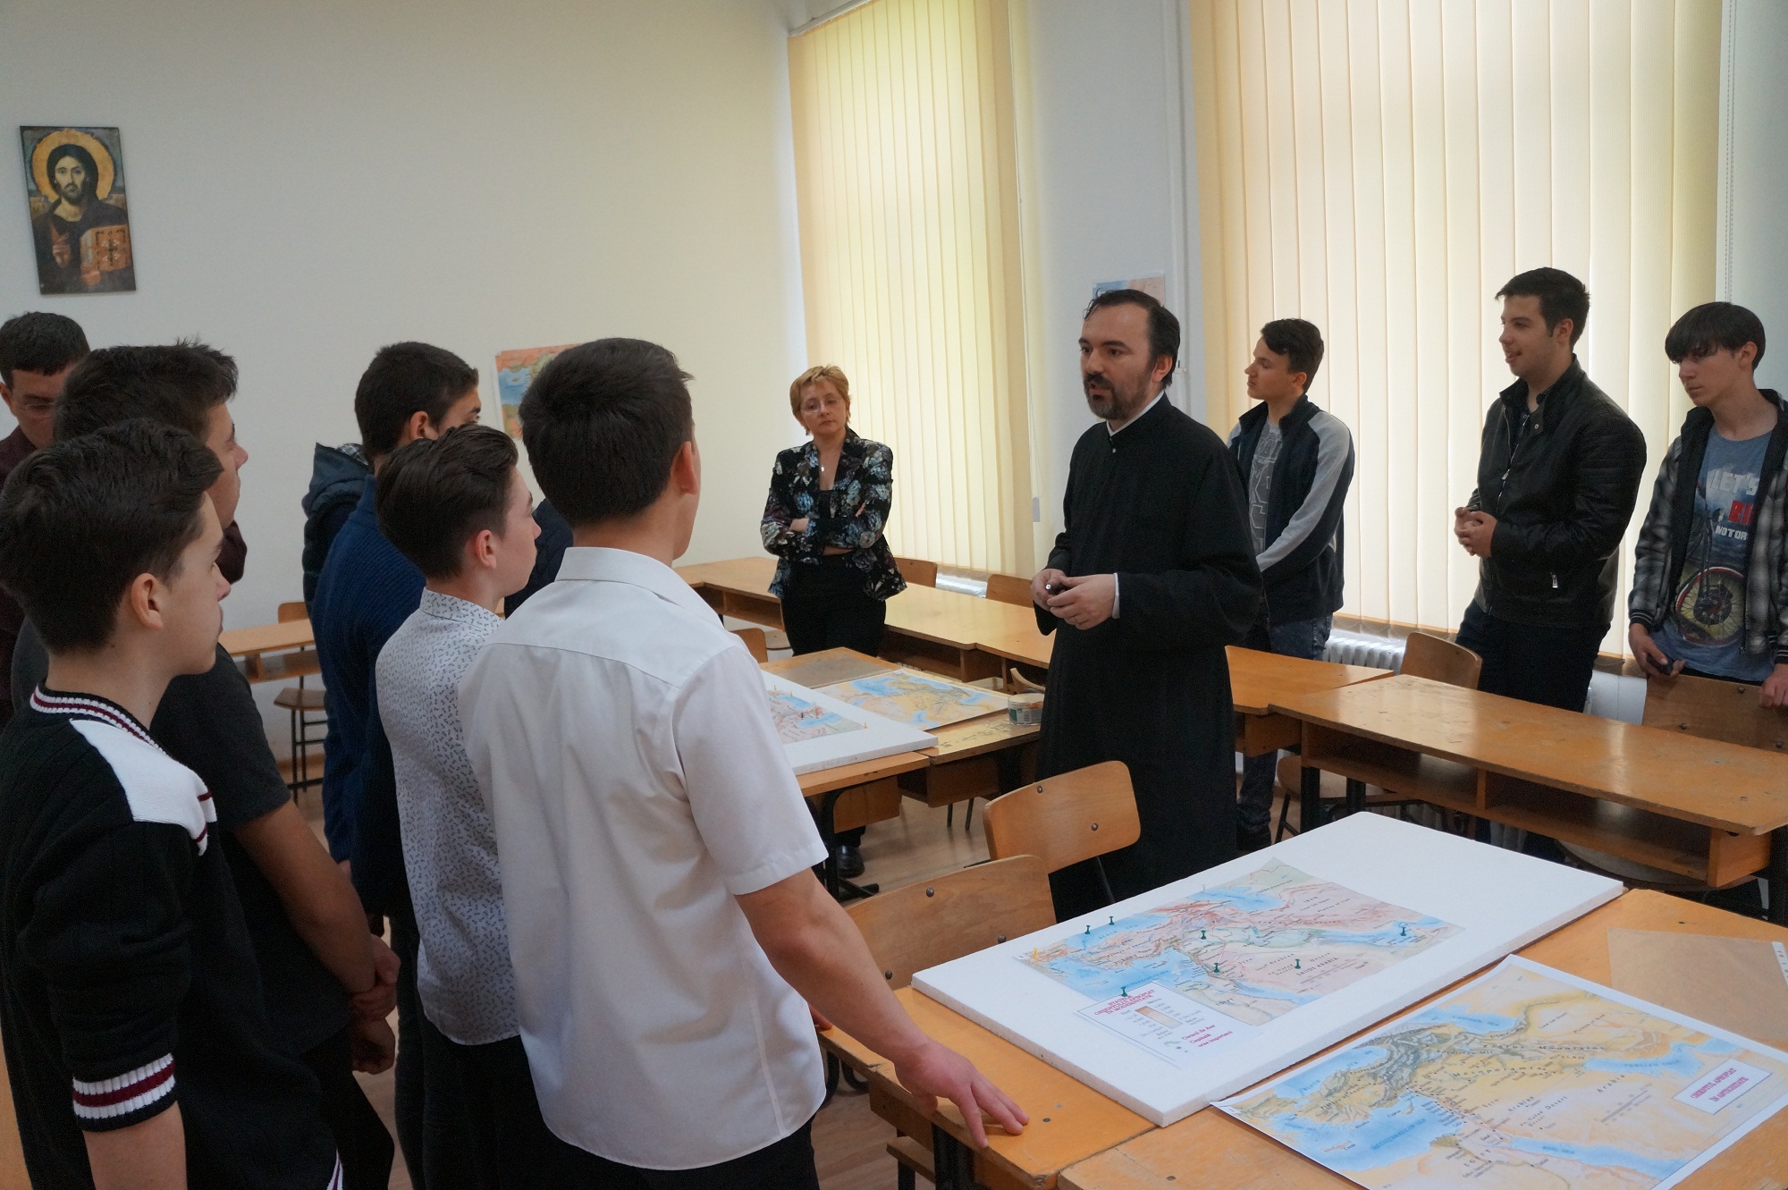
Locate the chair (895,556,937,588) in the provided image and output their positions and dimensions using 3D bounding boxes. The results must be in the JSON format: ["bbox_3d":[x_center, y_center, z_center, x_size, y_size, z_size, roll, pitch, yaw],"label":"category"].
[{"bbox_3d":[-0.048,0.252,6.017,0.460,0.785,0.420,-9,11,-32],"label":"chair"}]

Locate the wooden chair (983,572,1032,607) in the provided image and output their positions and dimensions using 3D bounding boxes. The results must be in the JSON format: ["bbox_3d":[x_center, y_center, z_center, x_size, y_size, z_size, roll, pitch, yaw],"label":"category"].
[{"bbox_3d":[0.346,0.340,5.654,0.480,0.800,0.400,-8,9,-31],"label":"wooden chair"}]

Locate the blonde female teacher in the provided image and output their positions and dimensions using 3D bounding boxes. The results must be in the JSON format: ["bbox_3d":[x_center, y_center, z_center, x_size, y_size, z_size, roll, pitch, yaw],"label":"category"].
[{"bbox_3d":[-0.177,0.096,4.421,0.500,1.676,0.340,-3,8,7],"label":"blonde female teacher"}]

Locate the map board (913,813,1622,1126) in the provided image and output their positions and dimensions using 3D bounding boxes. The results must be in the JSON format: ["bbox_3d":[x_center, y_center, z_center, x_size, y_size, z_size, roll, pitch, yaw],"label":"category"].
[{"bbox_3d":[0.577,0.500,1.966,1.000,0.022,0.500,-10,11,-33],"label":"map board"}]

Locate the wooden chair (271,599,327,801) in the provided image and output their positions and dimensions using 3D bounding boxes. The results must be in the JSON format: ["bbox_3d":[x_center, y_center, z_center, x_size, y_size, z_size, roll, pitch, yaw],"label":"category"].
[{"bbox_3d":[-2.603,0.467,6.075,0.400,0.820,0.480,-8,9,-29],"label":"wooden chair"}]

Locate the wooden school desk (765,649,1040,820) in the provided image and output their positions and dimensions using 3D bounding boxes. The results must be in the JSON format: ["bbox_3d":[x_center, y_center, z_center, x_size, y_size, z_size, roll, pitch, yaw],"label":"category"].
[{"bbox_3d":[-0.013,0.643,3.741,0.510,0.750,1.240,-9,11,-32],"label":"wooden school desk"}]

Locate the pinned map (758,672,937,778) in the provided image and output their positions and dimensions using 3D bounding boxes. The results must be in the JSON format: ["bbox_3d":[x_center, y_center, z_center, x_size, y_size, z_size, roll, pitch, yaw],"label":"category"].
[{"bbox_3d":[-0.363,0.321,3.421,0.500,0.022,1.000,-9,11,-28],"label":"pinned map"}]

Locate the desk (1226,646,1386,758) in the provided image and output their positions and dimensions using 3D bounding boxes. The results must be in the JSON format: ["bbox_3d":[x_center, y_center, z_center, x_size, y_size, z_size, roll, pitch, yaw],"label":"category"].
[{"bbox_3d":[0.822,0.550,3.988,0.500,0.750,1.220,-9,11,-31],"label":"desk"}]

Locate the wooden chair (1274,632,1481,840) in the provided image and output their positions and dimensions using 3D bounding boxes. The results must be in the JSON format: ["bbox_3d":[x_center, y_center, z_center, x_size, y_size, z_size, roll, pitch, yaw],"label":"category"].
[{"bbox_3d":[1.342,0.540,3.727,0.460,0.785,0.410,-5,10,-11],"label":"wooden chair"}]

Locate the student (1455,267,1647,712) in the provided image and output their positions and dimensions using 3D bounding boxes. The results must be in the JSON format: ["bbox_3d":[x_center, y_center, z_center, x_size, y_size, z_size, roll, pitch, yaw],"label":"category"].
[{"bbox_3d":[1.672,0.066,3.416,0.400,1.759,0.500,-7,8,-22],"label":"student"}]

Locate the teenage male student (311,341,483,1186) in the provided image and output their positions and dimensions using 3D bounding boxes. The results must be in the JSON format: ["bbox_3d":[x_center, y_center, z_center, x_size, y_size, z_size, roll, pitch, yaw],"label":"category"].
[{"bbox_3d":[-0.831,0.385,2.512,0.340,1.693,0.480,-8,9,-29],"label":"teenage male student"}]

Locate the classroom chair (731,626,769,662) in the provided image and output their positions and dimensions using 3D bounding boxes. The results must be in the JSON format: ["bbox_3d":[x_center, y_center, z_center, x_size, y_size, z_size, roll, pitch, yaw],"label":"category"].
[{"bbox_3d":[-0.516,0.552,4.376,0.420,0.785,0.460,-8,10,-25],"label":"classroom chair"}]

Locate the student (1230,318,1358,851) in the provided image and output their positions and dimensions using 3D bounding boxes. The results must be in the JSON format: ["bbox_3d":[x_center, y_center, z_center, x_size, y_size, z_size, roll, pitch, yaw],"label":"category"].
[{"bbox_3d":[1.244,-0.018,4.320,0.380,1.712,0.460,-9,11,-30],"label":"student"}]

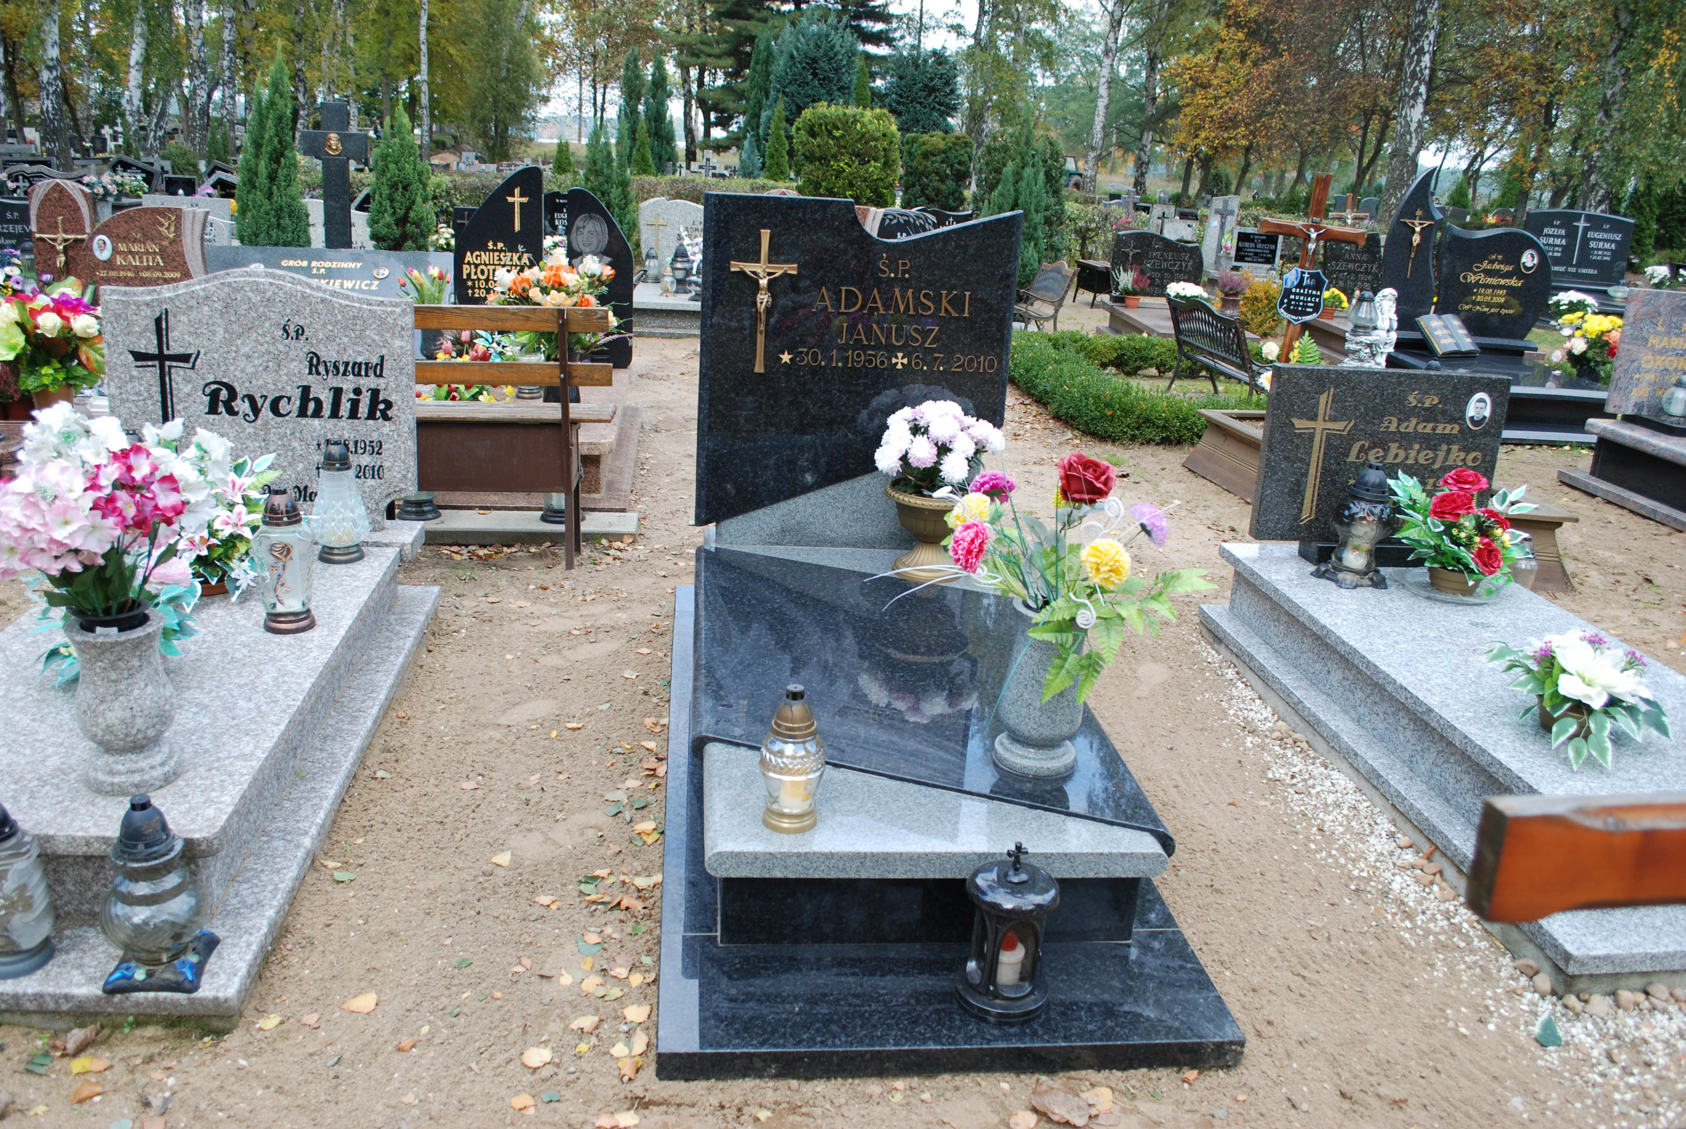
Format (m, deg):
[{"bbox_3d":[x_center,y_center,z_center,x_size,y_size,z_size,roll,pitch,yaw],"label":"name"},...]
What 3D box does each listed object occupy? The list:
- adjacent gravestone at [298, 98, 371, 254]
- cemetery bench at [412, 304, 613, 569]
[{"bbox_3d":[-3.027,-2.011,7.576,0.410,1.460,0.120,1,18,-6],"label":"adjacent gravestone"},{"bbox_3d":[-1.427,-0.472,4.405,1.250,0.920,0.440,1,19,-9],"label":"cemetery bench"}]

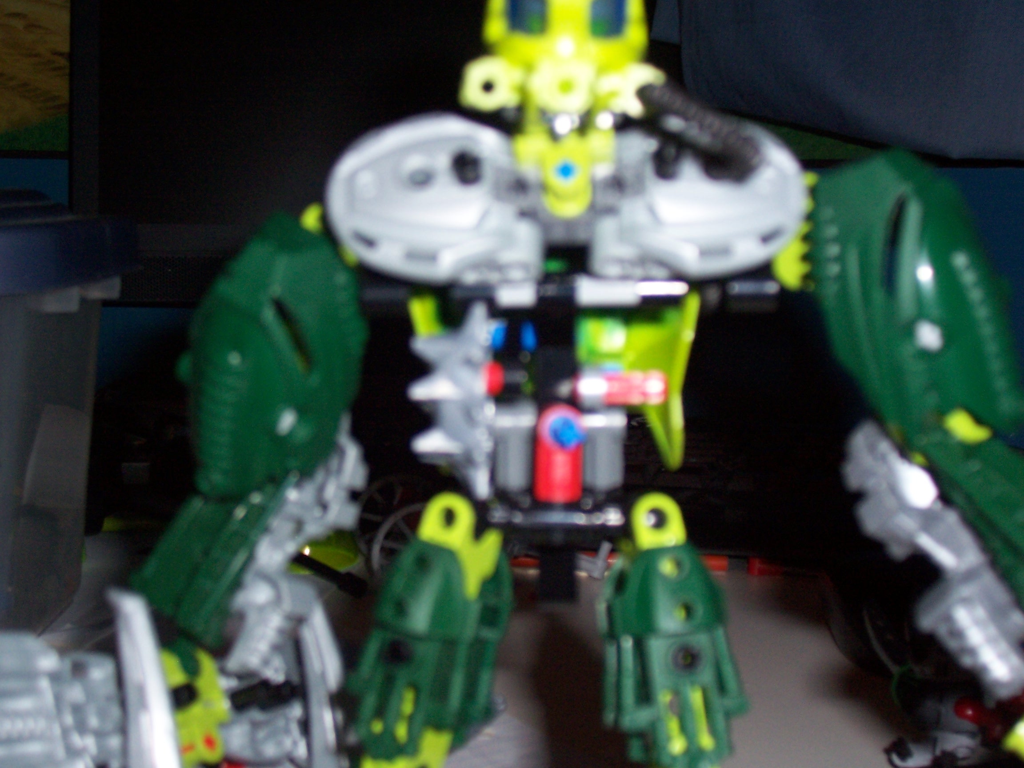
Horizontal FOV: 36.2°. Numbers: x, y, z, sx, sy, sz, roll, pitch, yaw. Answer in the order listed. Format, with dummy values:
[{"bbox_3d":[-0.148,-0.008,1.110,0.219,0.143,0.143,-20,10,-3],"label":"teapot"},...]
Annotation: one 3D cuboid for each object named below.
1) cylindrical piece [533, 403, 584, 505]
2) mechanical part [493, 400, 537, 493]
[{"bbox_3d":[0.008,0.012,0.265,0.007,0.016,0.008,0,8,0],"label":"cylindrical piece"},{"bbox_3d":[0.001,0.012,0.285,0.008,0.016,0.008,0,8,0],"label":"mechanical part"}]

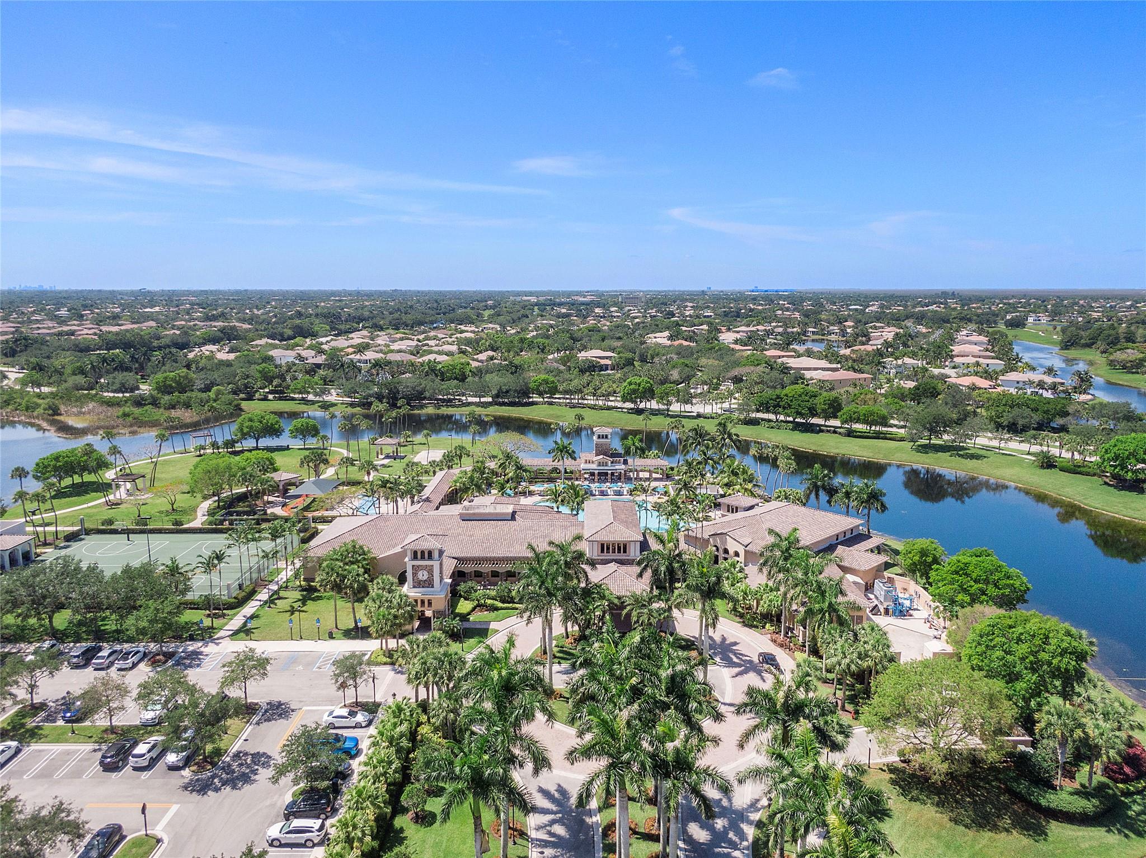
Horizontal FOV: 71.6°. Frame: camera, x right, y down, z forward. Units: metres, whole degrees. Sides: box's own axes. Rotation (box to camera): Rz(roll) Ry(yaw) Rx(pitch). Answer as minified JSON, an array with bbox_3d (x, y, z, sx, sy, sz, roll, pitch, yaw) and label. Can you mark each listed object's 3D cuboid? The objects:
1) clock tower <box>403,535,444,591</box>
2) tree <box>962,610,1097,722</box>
[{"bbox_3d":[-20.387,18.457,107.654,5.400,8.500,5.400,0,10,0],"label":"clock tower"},{"bbox_3d":[48.900,25.284,85.375,13.400,11.200,12.800,0,10,0],"label":"tree"}]

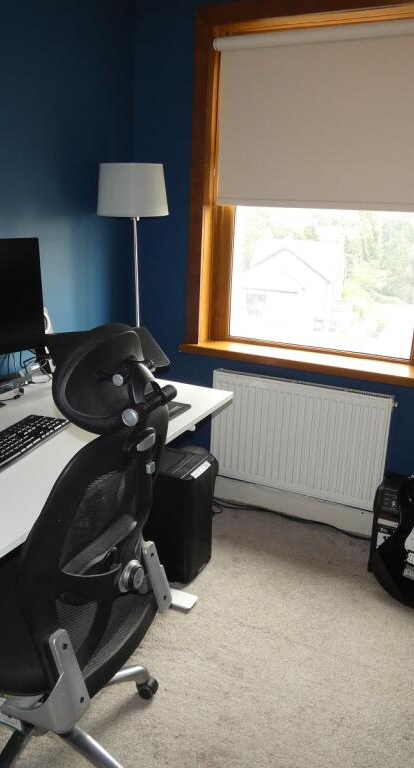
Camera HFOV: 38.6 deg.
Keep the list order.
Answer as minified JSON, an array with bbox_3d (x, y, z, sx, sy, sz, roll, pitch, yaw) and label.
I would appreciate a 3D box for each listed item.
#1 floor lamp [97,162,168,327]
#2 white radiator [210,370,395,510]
[{"bbox_3d":[-0.316,-0.122,2.593,0.290,1.580,0.290,10,20,25],"label":"floor lamp"},{"bbox_3d":[0.402,0.240,2.678,0.803,0.520,0.085,10,20,25],"label":"white radiator"}]

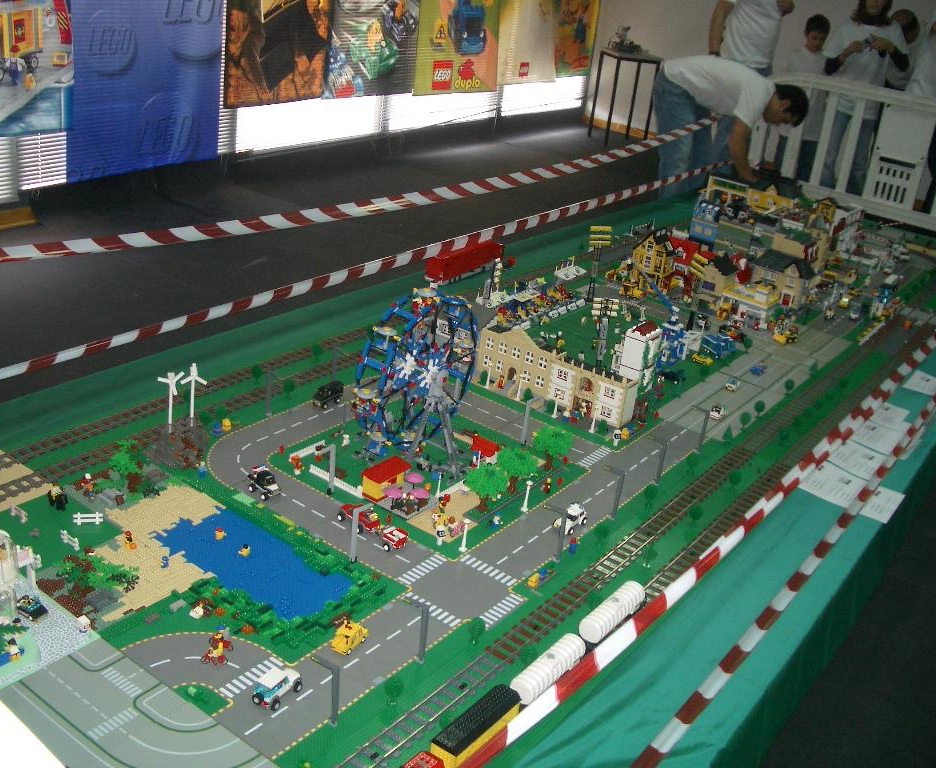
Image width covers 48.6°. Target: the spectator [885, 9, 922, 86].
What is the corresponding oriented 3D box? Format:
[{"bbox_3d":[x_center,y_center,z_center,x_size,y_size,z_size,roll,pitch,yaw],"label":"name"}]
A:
[{"bbox_3d":[2.879,-1.857,7.249,0.420,1.450,0.500,-10,29,-31],"label":"spectator"}]

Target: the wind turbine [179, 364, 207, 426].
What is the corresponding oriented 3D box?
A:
[{"bbox_3d":[-0.691,0.030,2.595,0.070,0.178,0.035,1,25,-15],"label":"wind turbine"}]

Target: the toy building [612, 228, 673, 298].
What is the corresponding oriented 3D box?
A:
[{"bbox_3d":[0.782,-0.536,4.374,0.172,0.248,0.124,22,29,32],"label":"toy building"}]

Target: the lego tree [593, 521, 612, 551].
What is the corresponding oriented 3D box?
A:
[{"bbox_3d":[0.328,0.369,2.509,0.038,0.066,0.038,5,24,-2],"label":"lego tree"}]

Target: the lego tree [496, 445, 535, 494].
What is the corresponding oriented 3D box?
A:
[{"bbox_3d":[0.124,0.229,2.706,0.107,0.120,0.107,5,24,-2],"label":"lego tree"}]

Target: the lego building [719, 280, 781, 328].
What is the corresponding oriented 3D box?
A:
[{"bbox_3d":[1.135,-0.337,4.141,0.204,0.144,0.160,22,29,32],"label":"lego building"}]

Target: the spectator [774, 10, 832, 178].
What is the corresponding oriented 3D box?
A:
[{"bbox_3d":[2.193,-1.765,7.037,0.390,1.420,0.260,17,26,20],"label":"spectator"}]

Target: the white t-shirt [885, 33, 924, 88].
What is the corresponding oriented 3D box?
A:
[{"bbox_3d":[2.776,-2.024,6.600,0.400,0.500,0.260,19,26,24],"label":"white t-shirt"}]

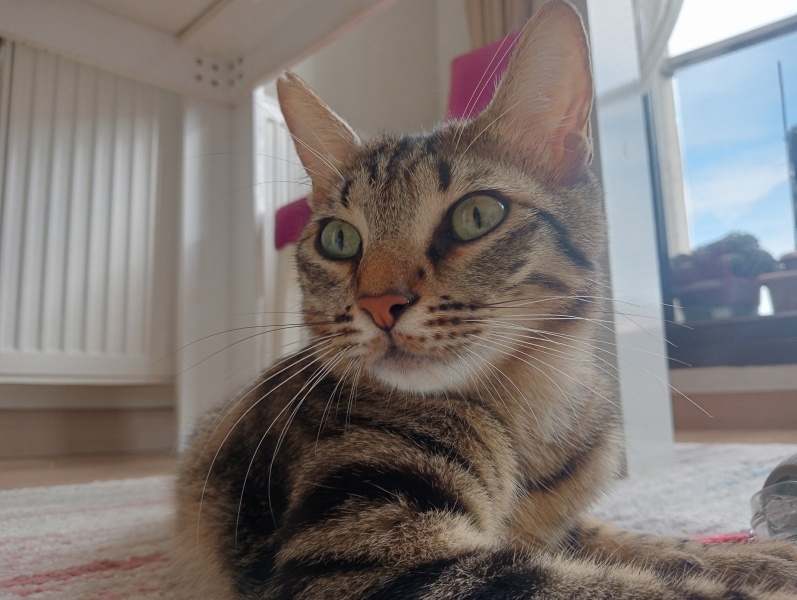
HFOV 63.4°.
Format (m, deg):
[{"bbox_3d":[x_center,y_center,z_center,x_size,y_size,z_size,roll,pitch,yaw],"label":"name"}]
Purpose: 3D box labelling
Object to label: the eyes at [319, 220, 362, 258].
[{"bbox_3d":[-0.021,-0.022,0.231,0.017,0.014,0.009,-7,-10,30],"label":"eyes"}]

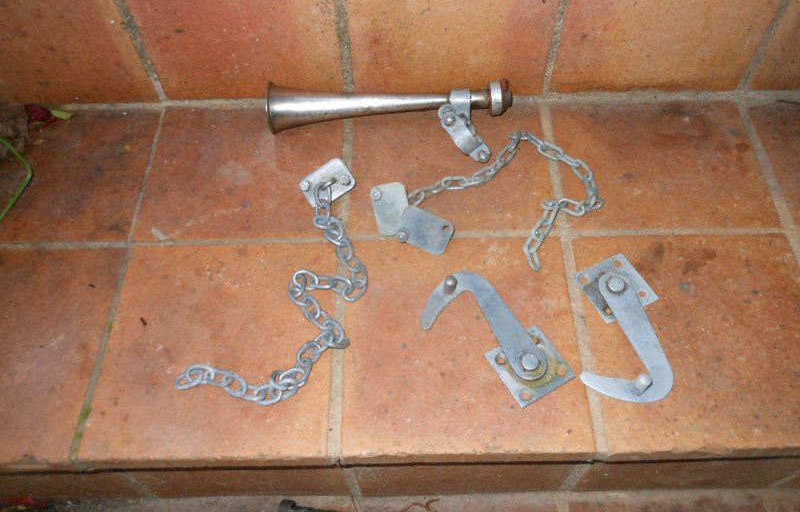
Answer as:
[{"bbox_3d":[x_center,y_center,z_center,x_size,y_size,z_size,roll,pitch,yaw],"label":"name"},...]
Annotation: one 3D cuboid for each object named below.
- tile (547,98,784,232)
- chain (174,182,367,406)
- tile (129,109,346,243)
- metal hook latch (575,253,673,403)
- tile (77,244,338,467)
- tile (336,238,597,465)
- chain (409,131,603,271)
[{"bbox_3d":[0.267,-0.091,0.675,0.202,0.019,0.165,-1,59,1],"label":"tile"},{"bbox_3d":[-0.096,0.029,0.621,0.132,0.018,0.258,17,61,11],"label":"chain"},{"bbox_3d":[-0.160,-0.085,0.682,0.199,0.019,0.172,-1,59,1],"label":"tile"},{"bbox_3d":[0.204,0.058,0.593,0.080,0.026,0.153,4,60,3],"label":"metal hook latch"},{"bbox_3d":[-0.159,0.082,0.583,0.201,0.023,0.208,-1,59,1],"label":"tile"},{"bbox_3d":[0.054,0.079,0.580,0.206,0.023,0.208,-1,59,1],"label":"tile"},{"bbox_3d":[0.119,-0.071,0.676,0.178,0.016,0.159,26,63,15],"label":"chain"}]

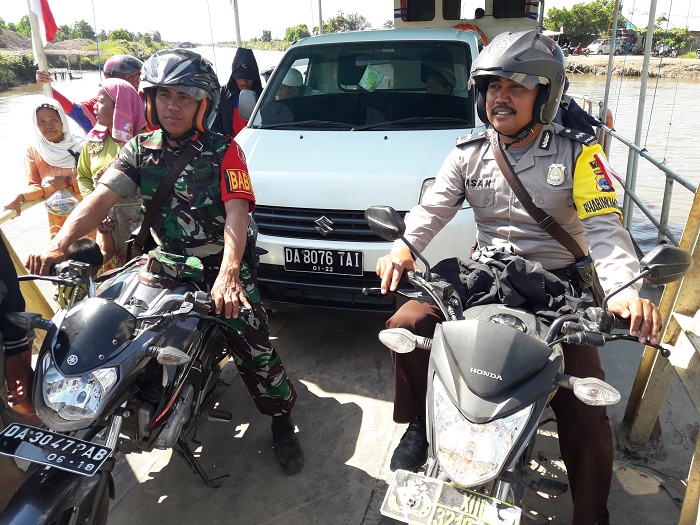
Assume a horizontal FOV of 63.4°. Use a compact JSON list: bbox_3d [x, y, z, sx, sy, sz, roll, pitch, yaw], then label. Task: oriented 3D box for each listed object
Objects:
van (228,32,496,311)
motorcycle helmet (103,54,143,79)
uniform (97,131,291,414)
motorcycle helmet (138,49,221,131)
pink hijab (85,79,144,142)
[{"bbox_3d":[0.433,-1.003,4.724,1.670,1.840,4.150,5,22,16],"label":"van"},{"bbox_3d":[-1.524,-1.268,3.800,0.290,0.250,0.250,6,22,19],"label":"motorcycle helmet"},{"bbox_3d":[-0.600,0.025,2.331,0.700,1.200,0.580,0,21,4],"label":"uniform"},{"bbox_3d":[-0.608,-0.620,2.030,0.260,0.280,0.320,0,21,4],"label":"motorcycle helmet"},{"bbox_3d":[-1.155,-0.747,2.800,0.280,0.320,0.250,-9,22,-19],"label":"pink hijab"}]

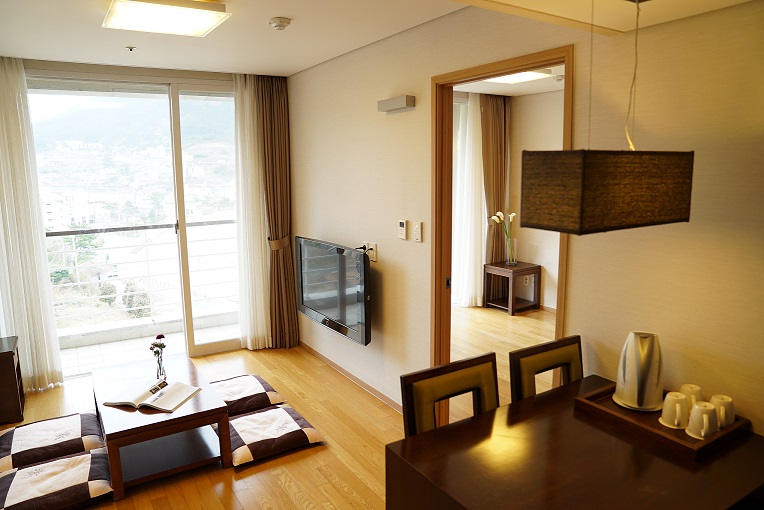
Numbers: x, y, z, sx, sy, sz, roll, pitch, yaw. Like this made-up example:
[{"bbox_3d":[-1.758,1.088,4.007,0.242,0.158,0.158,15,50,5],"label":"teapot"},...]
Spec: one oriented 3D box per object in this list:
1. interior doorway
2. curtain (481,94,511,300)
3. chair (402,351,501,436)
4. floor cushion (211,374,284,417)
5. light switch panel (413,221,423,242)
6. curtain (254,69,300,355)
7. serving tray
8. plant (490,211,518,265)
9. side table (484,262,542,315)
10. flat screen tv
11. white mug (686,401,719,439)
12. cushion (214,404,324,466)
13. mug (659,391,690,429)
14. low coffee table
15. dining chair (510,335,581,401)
[{"bbox_3d":[0.560,0.125,2.520,0.140,2.040,0.885,-7,11,-32],"label":"interior doorway"},{"bbox_3d":[1.337,-0.609,5.929,0.423,2.375,0.151,-7,11,-32],"label":"curtain"},{"bbox_3d":[0.367,0.854,1.585,0.420,0.920,0.510,-7,11,-32],"label":"chair"},{"bbox_3d":[-1.016,0.984,3.558,0.508,0.086,0.543,-7,11,-32],"label":"floor cushion"},{"bbox_3d":[0.201,-0.131,2.921,0.015,0.117,0.070,-7,11,-32],"label":"light switch panel"},{"bbox_3d":[-0.944,-0.332,4.498,0.302,2.365,0.151,-7,11,-32],"label":"curtain"},{"bbox_3d":[0.907,0.522,1.670,0.315,0.043,0.396,-7,11,-32],"label":"serving tray"},{"bbox_3d":[1.446,-0.182,5.900,0.241,0.584,0.191,-7,11,-32],"label":"plant"},{"bbox_3d":[1.494,0.370,5.811,0.498,0.478,0.453,-7,11,-32],"label":"side table"},{"bbox_3d":[-0.354,0.214,3.666,0.090,0.600,1.040,-7,11,-32],"label":"flat screen tv"},{"bbox_3d":[0.975,0.501,1.542,0.087,0.087,0.103,3,10,21],"label":"white mug"},{"bbox_3d":[-0.702,1.061,3.072,0.503,0.086,0.523,-7,11,-32],"label":"cushion"},{"bbox_3d":[0.927,0.491,1.607,0.087,0.087,0.103,3,10,21],"label":"mug"},{"bbox_3d":[-1.303,0.929,2.954,0.561,0.347,0.924,-7,11,-32],"label":"low coffee table"},{"bbox_3d":[0.768,0.821,1.833,0.413,0.931,0.528,-7,11,-32],"label":"dining chair"}]

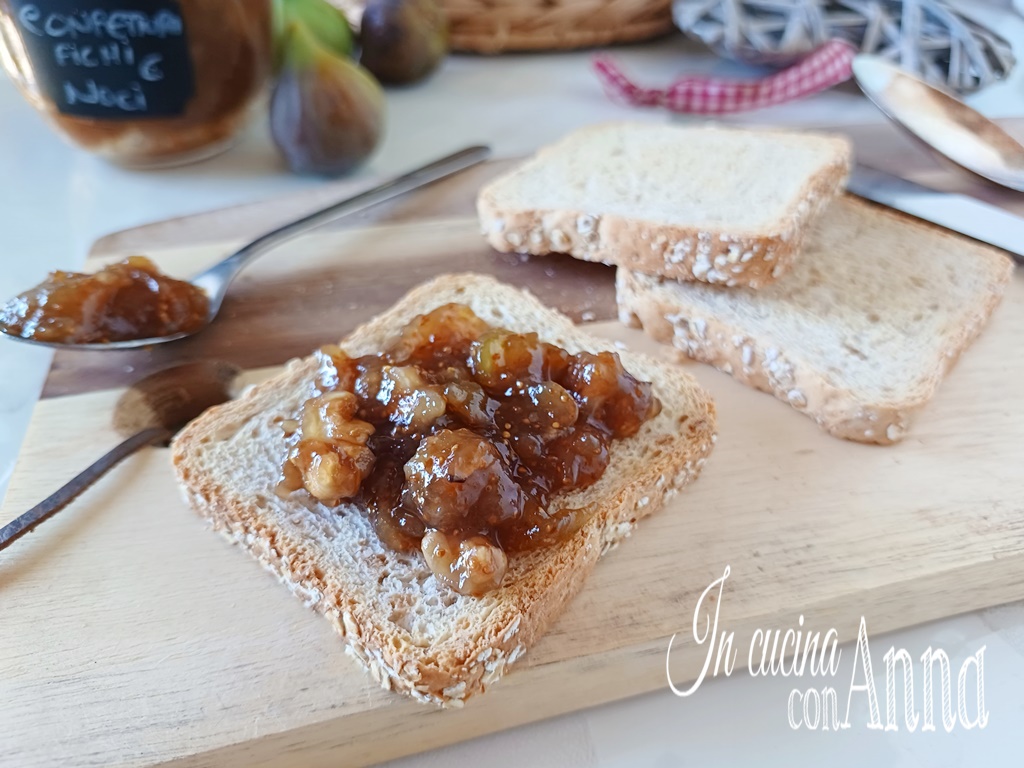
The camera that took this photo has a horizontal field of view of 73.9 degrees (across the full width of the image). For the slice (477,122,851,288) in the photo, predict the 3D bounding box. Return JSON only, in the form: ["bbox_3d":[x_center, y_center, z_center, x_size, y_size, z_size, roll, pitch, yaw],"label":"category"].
[{"bbox_3d":[0.052,-0.066,0.230,0.096,0.015,0.093,16,41,26],"label":"slice"}]

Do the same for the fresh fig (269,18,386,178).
[{"bbox_3d":[-0.090,-0.134,0.322,0.052,0.068,0.052,-9,39,7],"label":"fresh fig"}]

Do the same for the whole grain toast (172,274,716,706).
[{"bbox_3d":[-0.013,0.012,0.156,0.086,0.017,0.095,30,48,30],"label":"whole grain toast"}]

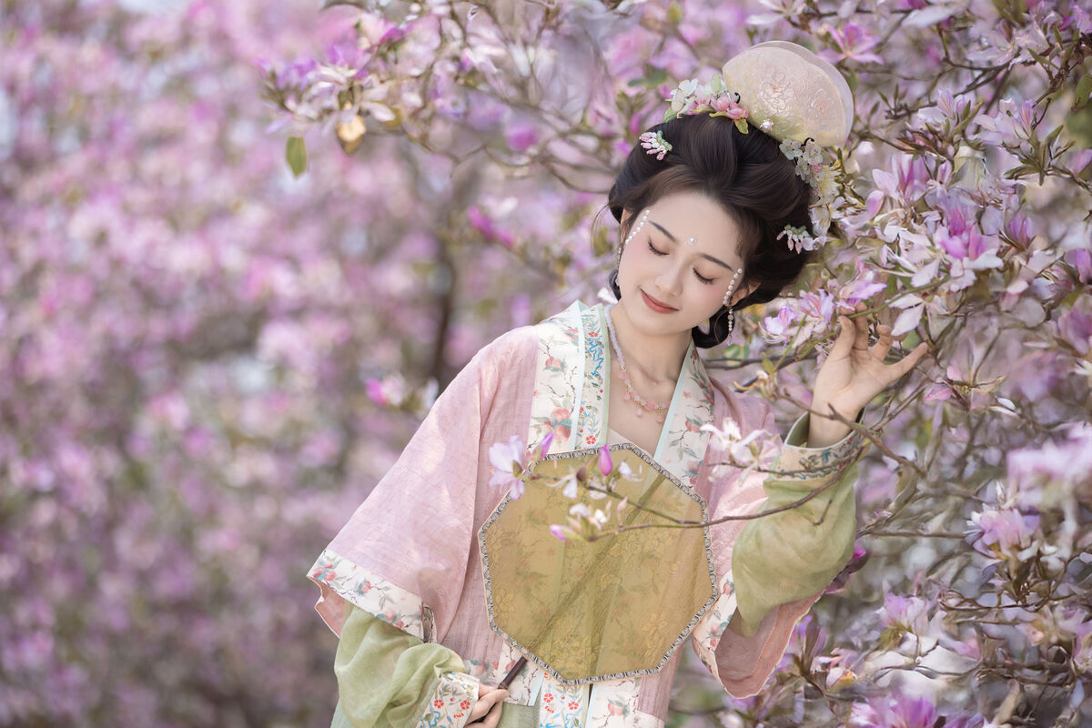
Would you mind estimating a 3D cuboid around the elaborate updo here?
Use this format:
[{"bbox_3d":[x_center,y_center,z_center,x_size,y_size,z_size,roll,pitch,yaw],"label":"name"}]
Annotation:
[{"bbox_3d":[0.187,-0.162,4.620,0.235,0.240,0.235,31,15,5],"label":"elaborate updo"}]

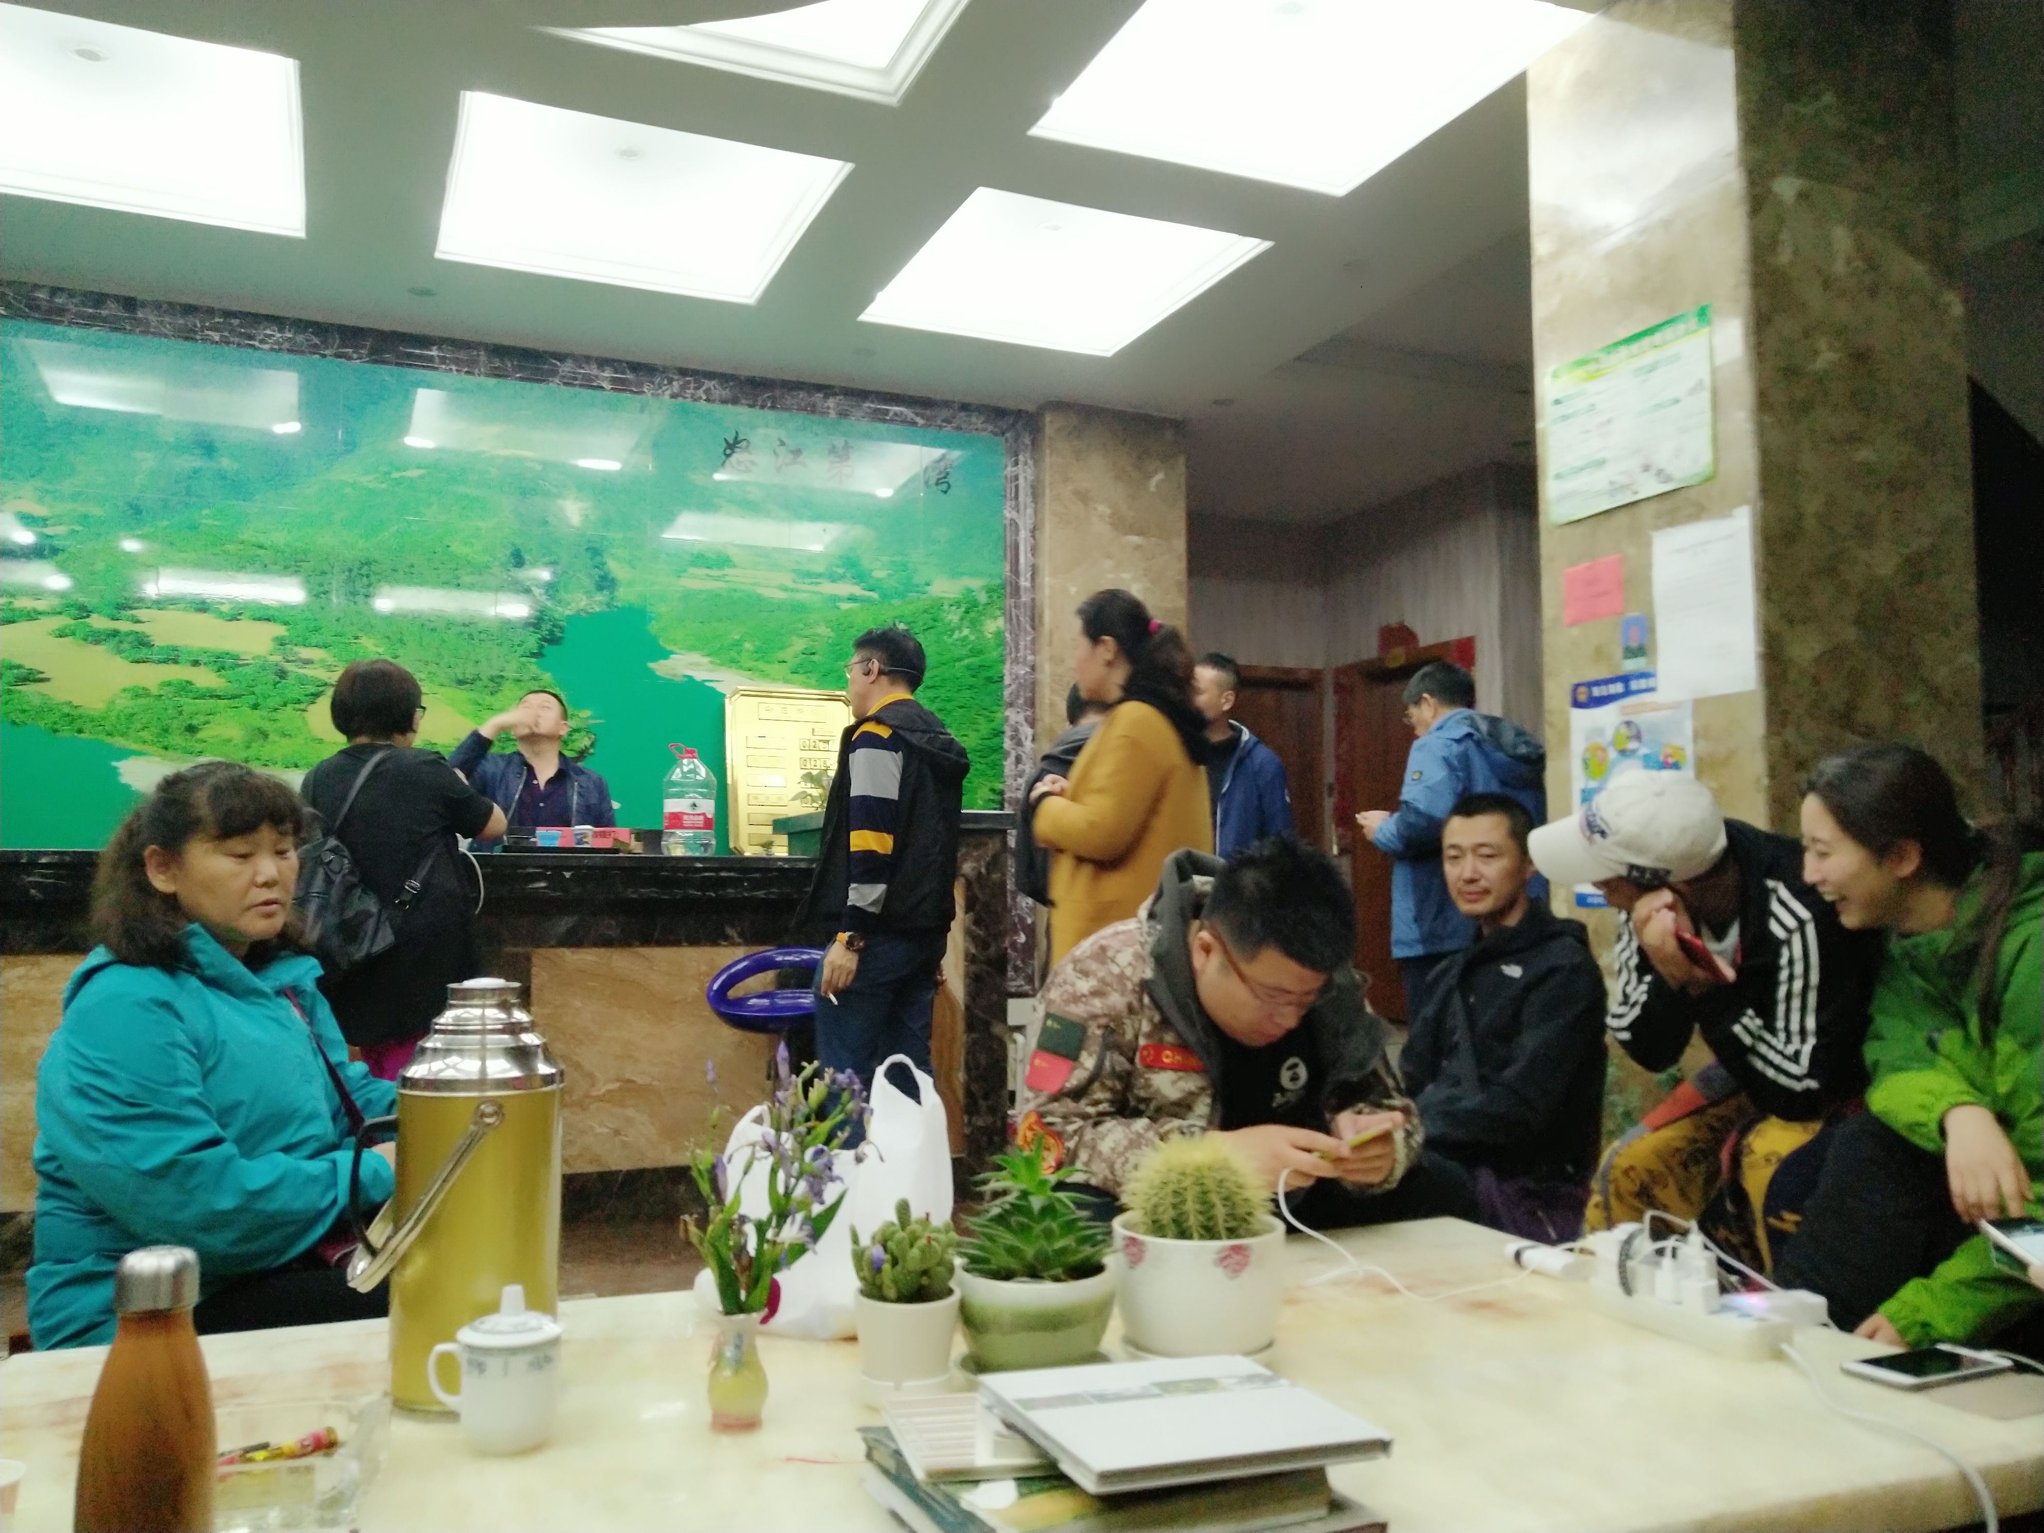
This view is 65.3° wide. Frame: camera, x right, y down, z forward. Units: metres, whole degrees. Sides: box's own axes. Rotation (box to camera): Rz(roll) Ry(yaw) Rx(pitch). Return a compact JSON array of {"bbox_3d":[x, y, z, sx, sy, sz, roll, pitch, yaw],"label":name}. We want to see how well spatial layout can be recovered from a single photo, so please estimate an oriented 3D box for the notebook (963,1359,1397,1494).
[{"bbox_3d":[0.109,0.463,1.133,0.220,0.015,0.213,4,-6,-22],"label":"notebook"}]

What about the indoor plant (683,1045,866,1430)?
[{"bbox_3d":[-0.202,0.377,1.303,0.150,0.315,0.130,1,-5,-8],"label":"indoor plant"}]

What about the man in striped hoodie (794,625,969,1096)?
[{"bbox_3d":[-0.386,0.473,4.450,0.360,1.720,0.500,-3,-5,28],"label":"man in striped hoodie"}]

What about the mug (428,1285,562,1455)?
[{"bbox_3d":[-0.413,0.467,1.254,0.104,0.127,0.081,2,-5,-18],"label":"mug"}]

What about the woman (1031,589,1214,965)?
[{"bbox_3d":[0.233,0.418,3.500,0.420,1.620,0.480,-2,-5,23],"label":"woman"}]

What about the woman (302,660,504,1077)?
[{"bbox_3d":[-1.643,0.497,4.200,0.520,1.570,0.480,-1,-5,8],"label":"woman"}]

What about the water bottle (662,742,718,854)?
[{"bbox_3d":[-1.010,0.106,4.850,0.160,0.335,0.160,1,-5,-12],"label":"water bottle"}]

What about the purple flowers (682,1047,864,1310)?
[{"bbox_3d":[-0.210,0.354,1.350,0.155,0.223,0.130,1,-5,-18],"label":"purple flowers"}]

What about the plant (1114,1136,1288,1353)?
[{"bbox_3d":[0.168,0.451,1.510,0.162,0.200,0.160,0,-5,6],"label":"plant"}]

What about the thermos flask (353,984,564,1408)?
[{"bbox_3d":[-0.508,0.376,1.436,0.186,0.364,0.152,2,-5,-28],"label":"thermos flask"}]

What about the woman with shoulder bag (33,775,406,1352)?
[{"bbox_3d":[-0.900,0.544,2.000,0.660,1.130,0.520,-1,-5,12],"label":"woman with shoulder bag"}]

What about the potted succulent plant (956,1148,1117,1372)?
[{"bbox_3d":[0.013,0.450,1.445,0.148,0.203,0.148,0,-4,0],"label":"potted succulent plant"}]

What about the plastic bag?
[{"bbox_3d":[-0.212,0.442,1.690,0.250,0.268,0.180,2,-5,-23],"label":"plastic bag"}]

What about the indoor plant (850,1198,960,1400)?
[{"bbox_3d":[-0.101,0.458,1.392,0.096,0.166,0.094,0,-5,-4],"label":"indoor plant"}]

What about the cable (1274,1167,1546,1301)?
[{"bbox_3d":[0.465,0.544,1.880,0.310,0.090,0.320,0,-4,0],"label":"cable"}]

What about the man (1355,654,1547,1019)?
[{"bbox_3d":[1.328,0.500,4.900,0.500,1.680,0.520,-3,-6,38],"label":"man"}]

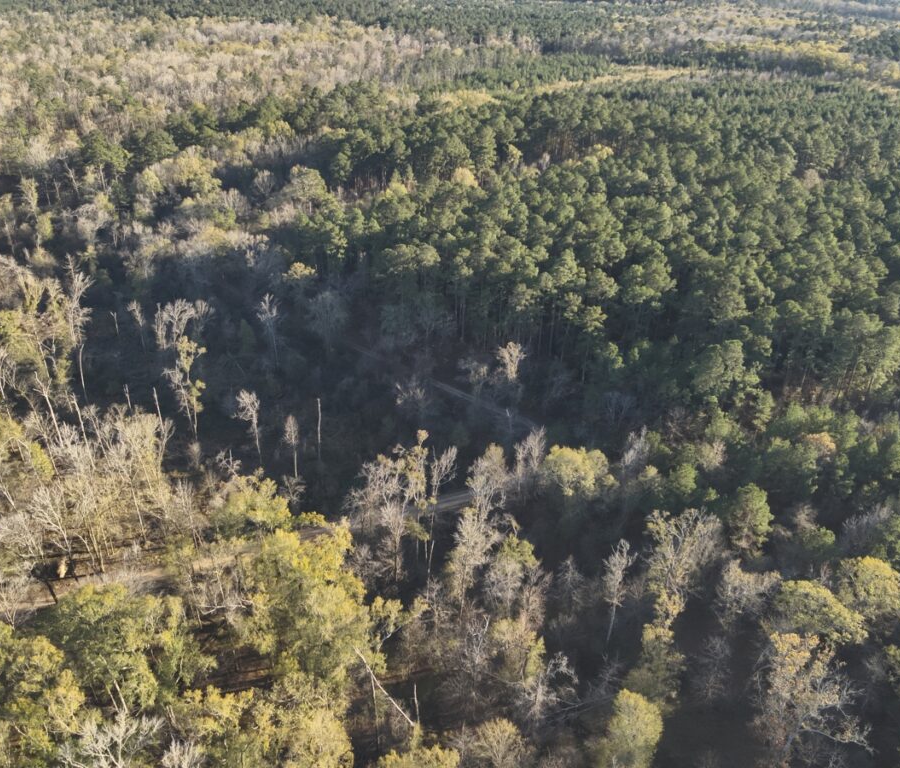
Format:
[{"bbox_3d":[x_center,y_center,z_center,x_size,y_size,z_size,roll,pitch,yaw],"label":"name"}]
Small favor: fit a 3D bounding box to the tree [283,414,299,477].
[{"bbox_3d":[-31.620,13.730,142.850,3.070,17.360,2.920,0,30,0],"label":"tree"}]

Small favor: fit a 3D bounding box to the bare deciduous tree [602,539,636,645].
[{"bbox_3d":[24.850,31.920,106.430,4.530,22.280,4.300,0,30,0],"label":"bare deciduous tree"}]

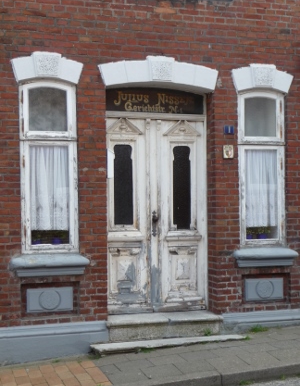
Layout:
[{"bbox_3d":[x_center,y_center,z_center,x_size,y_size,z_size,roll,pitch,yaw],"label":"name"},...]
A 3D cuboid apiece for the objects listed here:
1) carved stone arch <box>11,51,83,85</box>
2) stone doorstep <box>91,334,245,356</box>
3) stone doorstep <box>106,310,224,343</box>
[{"bbox_3d":[-0.989,-1.191,6.887,0.677,0.303,0.140,0,-2,-18],"label":"carved stone arch"},{"bbox_3d":[0.195,1.478,6.951,1.520,0.073,0.310,0,-2,-18],"label":"stone doorstep"},{"bbox_3d":[0.111,1.331,7.223,1.220,0.212,0.330,0,-2,-18],"label":"stone doorstep"}]

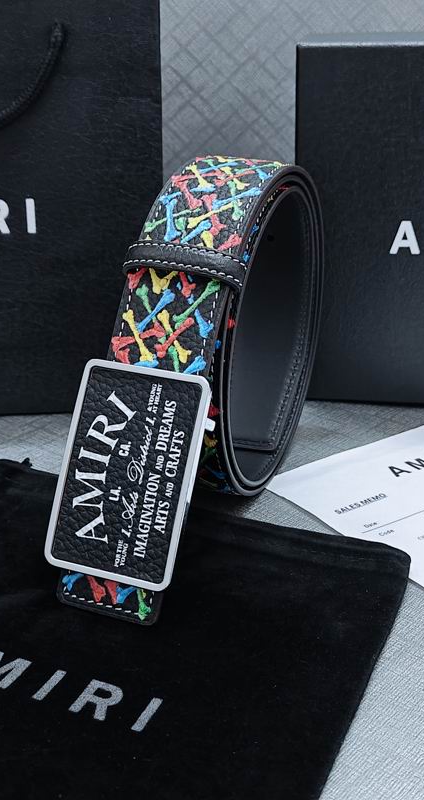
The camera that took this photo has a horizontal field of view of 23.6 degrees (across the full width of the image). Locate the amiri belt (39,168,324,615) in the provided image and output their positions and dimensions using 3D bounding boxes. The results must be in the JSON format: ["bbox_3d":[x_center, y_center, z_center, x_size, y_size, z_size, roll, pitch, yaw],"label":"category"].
[{"bbox_3d":[-0.003,-0.019,0.402,0.048,0.137,0.180,9,25,22],"label":"amiri belt"}]

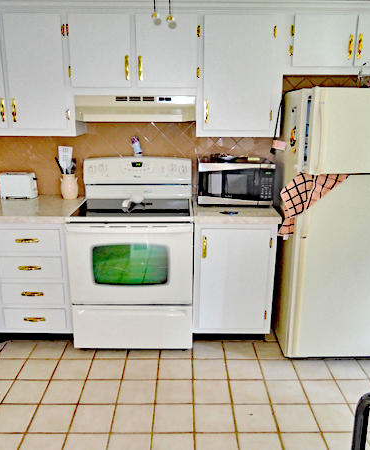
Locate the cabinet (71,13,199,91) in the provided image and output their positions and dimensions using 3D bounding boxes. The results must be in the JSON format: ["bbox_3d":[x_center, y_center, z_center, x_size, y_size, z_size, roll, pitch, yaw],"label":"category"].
[{"bbox_3d":[-0.312,-1.068,2.662,0.770,0.480,0.320,0,15,0],"label":"cabinet"}]

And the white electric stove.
[{"bbox_3d":[-0.328,0.170,2.805,0.767,1.195,0.630,0,15,0],"label":"white electric stove"}]

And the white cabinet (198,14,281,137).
[{"bbox_3d":[0.342,-0.950,2.697,0.535,0.732,0.320,0,15,0],"label":"white cabinet"}]

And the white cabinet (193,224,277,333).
[{"bbox_3d":[0.307,0.281,2.885,0.500,0.745,0.580,0,15,0],"label":"white cabinet"}]

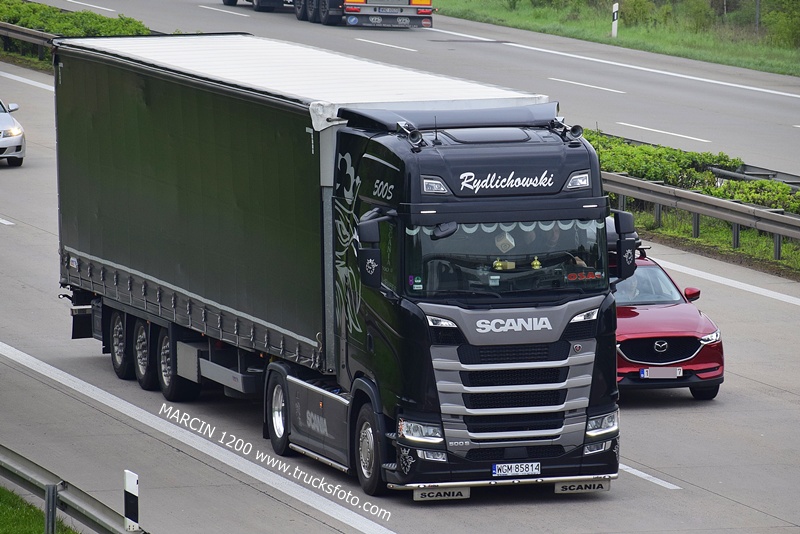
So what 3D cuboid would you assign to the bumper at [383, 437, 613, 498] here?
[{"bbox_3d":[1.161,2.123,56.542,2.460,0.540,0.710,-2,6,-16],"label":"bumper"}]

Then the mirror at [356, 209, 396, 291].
[{"bbox_3d":[-0.253,-0.172,56.274,0.330,0.800,0.400,-2,6,-16],"label":"mirror"}]

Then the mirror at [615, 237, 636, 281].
[{"bbox_3d":[2.407,-0.082,57.028,0.190,0.440,0.160,-2,6,-16],"label":"mirror"}]

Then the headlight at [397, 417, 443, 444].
[{"bbox_3d":[0.220,1.724,56.135,0.420,0.245,0.270,-2,6,-16],"label":"headlight"}]

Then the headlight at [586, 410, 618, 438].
[{"bbox_3d":[2.146,1.657,56.692,0.420,0.245,0.270,-2,6,-16],"label":"headlight"}]

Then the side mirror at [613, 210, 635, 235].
[{"bbox_3d":[2.393,-0.476,56.992,0.190,0.230,0.210,-2,6,-16],"label":"side mirror"}]

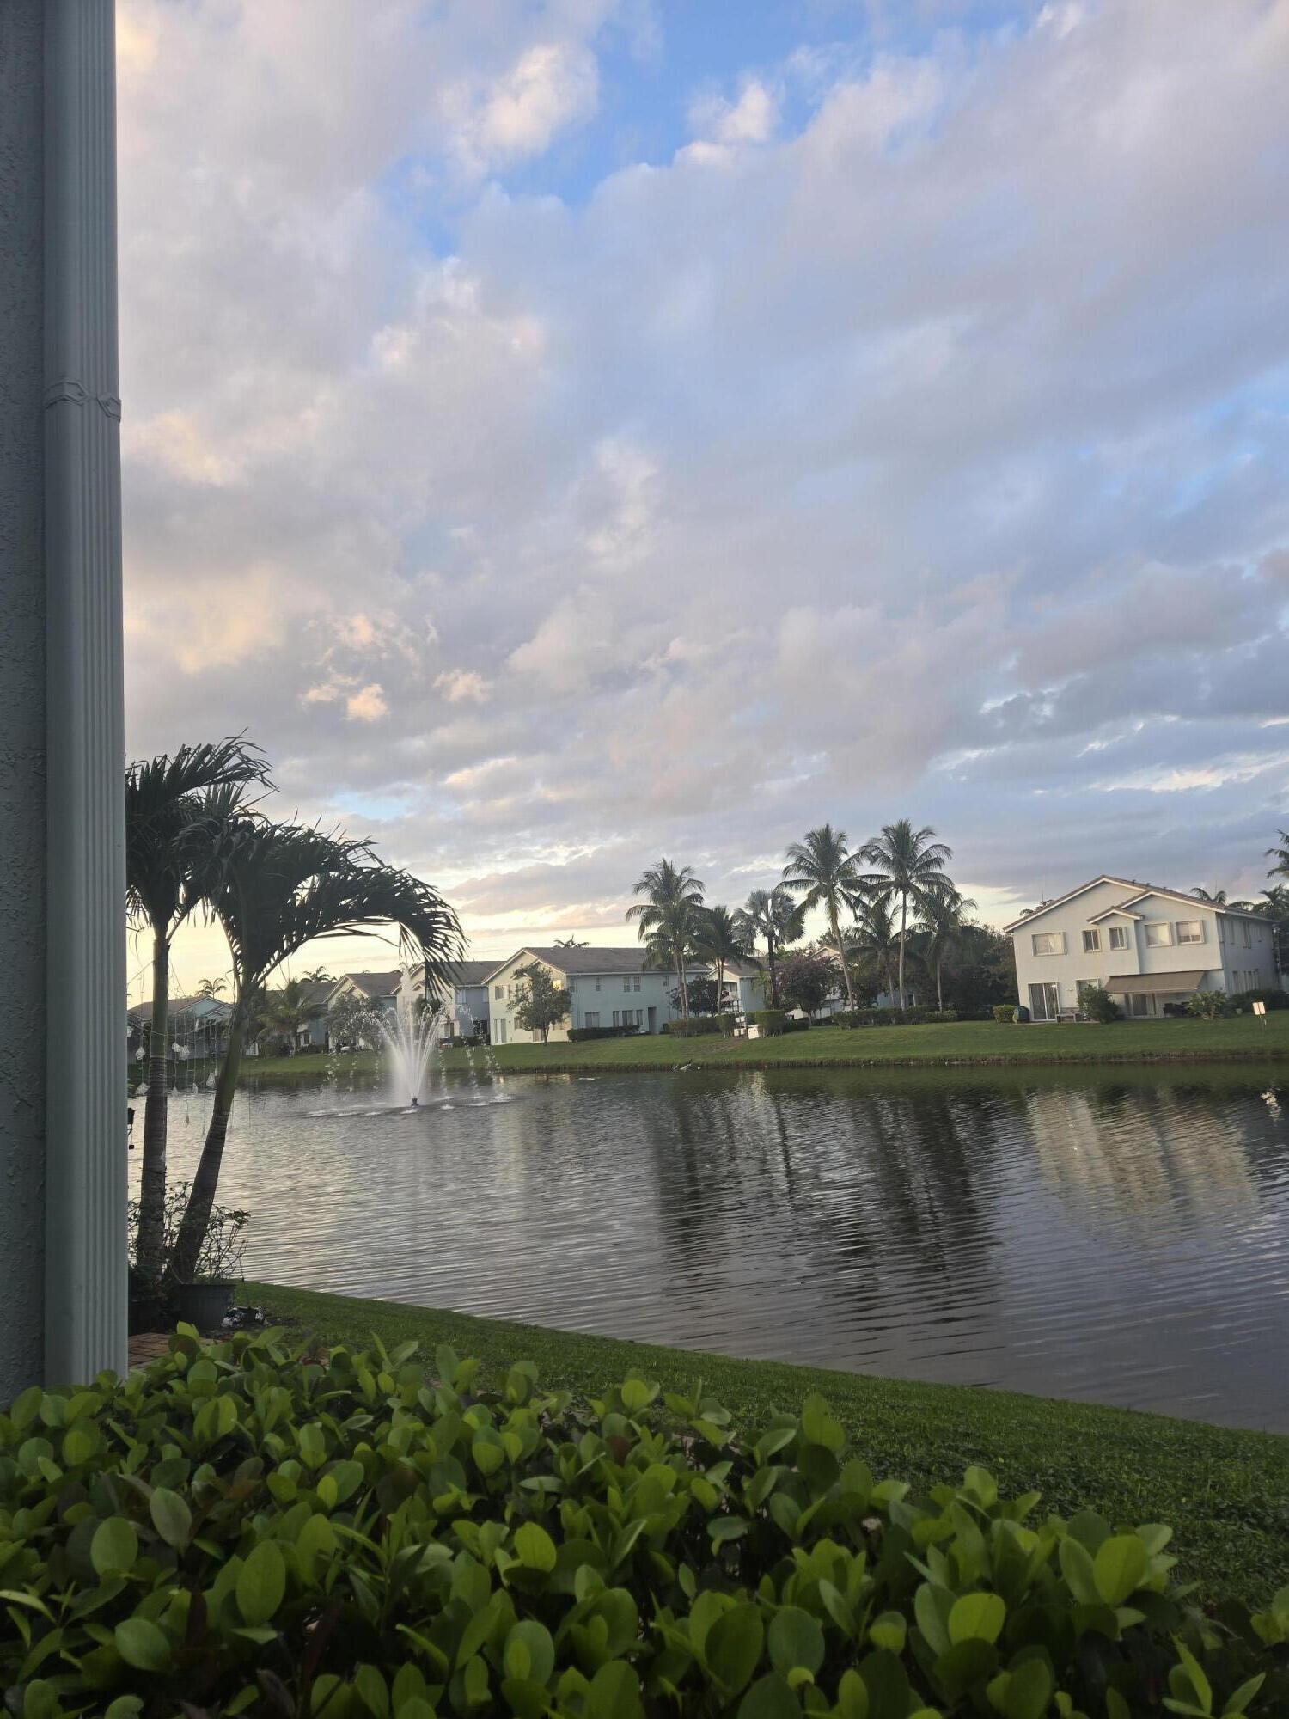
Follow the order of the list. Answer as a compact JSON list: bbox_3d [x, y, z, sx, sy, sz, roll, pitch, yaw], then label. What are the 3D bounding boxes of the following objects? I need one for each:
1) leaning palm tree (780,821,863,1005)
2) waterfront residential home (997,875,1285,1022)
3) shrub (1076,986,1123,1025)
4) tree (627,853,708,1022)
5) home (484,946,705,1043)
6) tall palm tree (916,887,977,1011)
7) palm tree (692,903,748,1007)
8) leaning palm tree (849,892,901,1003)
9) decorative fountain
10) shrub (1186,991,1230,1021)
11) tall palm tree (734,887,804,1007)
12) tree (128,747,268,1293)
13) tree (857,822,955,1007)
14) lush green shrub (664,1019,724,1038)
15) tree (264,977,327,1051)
[{"bbox_3d":[12.871,4.676,82.000,6.200,14.100,6.200,-3,-8,0],"label":"leaning palm tree"},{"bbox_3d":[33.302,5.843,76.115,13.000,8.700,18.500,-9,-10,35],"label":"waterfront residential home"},{"bbox_3d":[26.705,8.547,67.000,2.550,2.210,2.300,-7,-8,21],"label":"shrub"},{"bbox_3d":[1.787,7.093,95.000,6.460,14.520,6.590,-4,-8,1],"label":"tree"},{"bbox_3d":[-4.210,12.240,104.500,16.500,8.200,12.300,4,-10,-42],"label":"home"},{"bbox_3d":[22.173,6.963,84.000,4.650,9.880,4.740,-6,-8,14],"label":"tall palm tree"},{"bbox_3d":[5.984,8.235,87.000,4.800,9.800,4.800,-3,-8,0],"label":"palm tree"},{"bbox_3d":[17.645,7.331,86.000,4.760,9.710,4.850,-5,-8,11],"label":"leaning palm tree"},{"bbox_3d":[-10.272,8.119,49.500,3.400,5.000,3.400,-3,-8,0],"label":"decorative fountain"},{"bbox_3d":[32.159,8.318,65.200,2.400,1.690,2.100,-8,-9,25],"label":"shrub"},{"bbox_3d":[9.841,7.725,90.000,5.500,11.110,5.610,-5,-8,6],"label":"tall palm tree"},{"bbox_3d":[-2.668,0.899,6.400,1.250,3.100,1.250,-3,-8,0],"label":"tree"},{"bbox_3d":[18.704,4.387,82.000,6.600,14.200,6.400,-3,-8,0],"label":"tree"},{"bbox_3d":[3.741,12.741,86.000,4.600,1.500,2.000,-3,-8,0],"label":"lush green shrub"},{"bbox_3d":[-39.130,17.383,128.000,6.930,8.430,7.070,-1,-8,-17],"label":"tree"}]

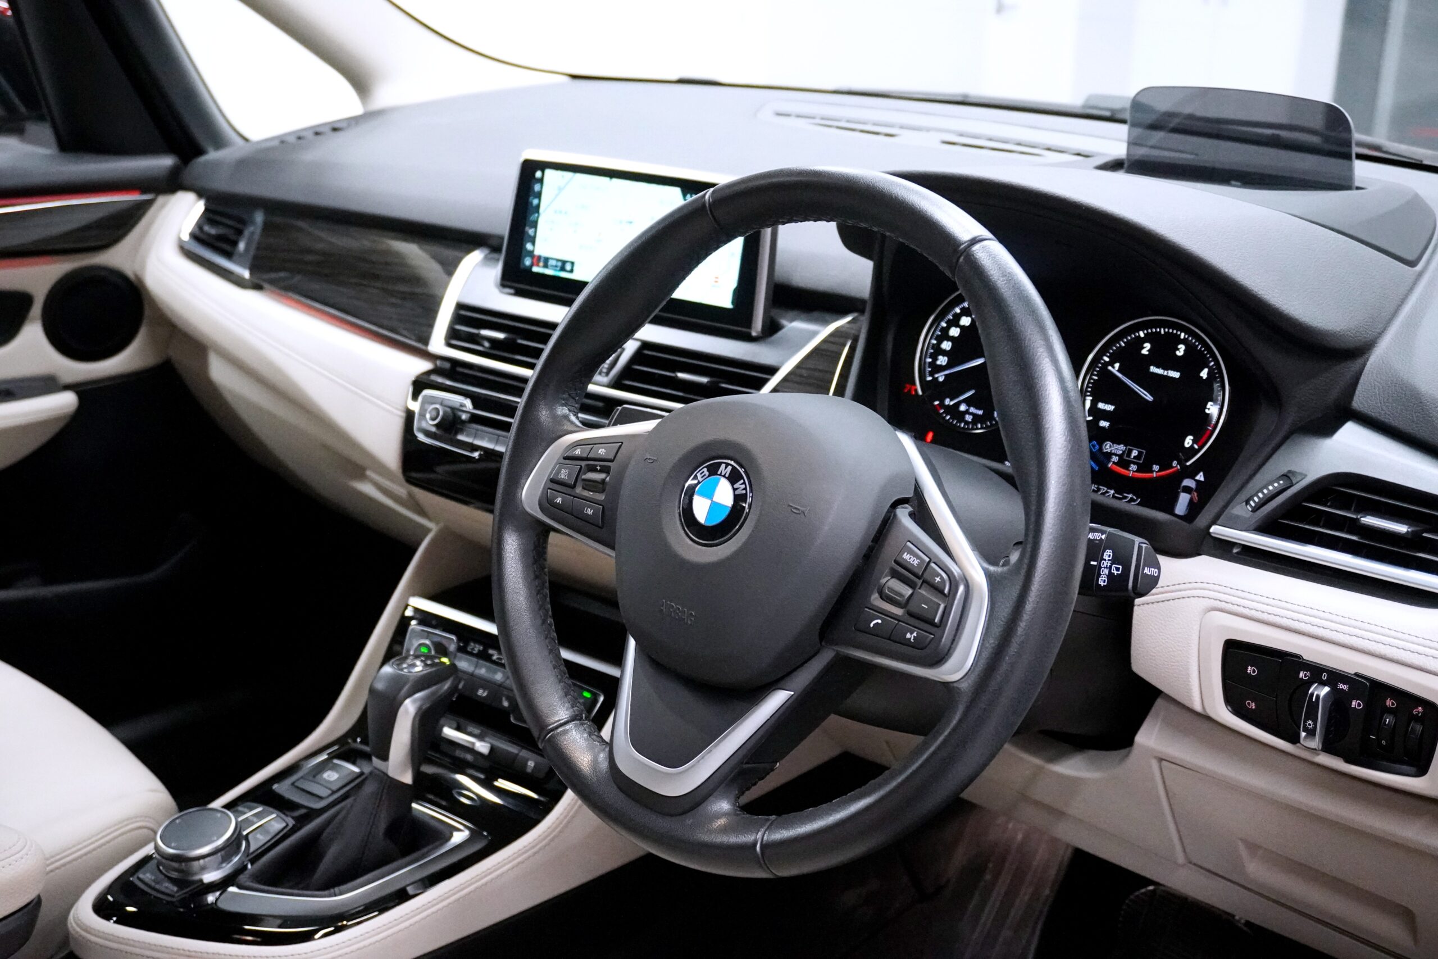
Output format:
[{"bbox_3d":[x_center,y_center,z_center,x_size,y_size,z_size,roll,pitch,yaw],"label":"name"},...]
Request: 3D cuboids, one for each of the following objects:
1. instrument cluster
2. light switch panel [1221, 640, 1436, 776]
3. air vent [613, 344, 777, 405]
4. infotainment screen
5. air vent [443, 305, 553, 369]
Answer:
[{"bbox_3d":[0.238,-0.068,1.116,0.270,0.140,0.042,16,8,38],"label":"instrument cluster"},{"bbox_3d":[0.357,0.134,0.935,0.120,0.056,0.030,17,28,40],"label":"light switch panel"},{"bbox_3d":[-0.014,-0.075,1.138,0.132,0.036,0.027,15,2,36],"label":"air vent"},{"bbox_3d":[-0.062,-0.176,1.197,0.250,0.110,0.025,15,11,36],"label":"infotainment screen"},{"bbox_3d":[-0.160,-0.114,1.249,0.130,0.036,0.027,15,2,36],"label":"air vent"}]

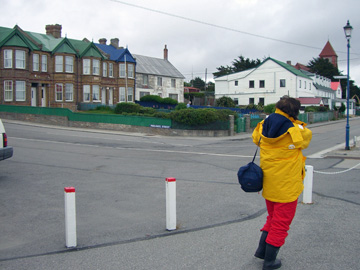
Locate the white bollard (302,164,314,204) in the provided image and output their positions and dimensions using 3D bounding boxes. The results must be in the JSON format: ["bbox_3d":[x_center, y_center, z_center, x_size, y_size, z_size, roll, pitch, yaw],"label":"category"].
[{"bbox_3d":[2.132,0.827,6.572,0.122,0.600,0.122,0,4,12],"label":"white bollard"}]

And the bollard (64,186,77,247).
[{"bbox_3d":[-1.249,0.955,4.556,0.104,0.665,0.104,-2,4,-26],"label":"bollard"}]

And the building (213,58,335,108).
[{"bbox_3d":[20.491,-9.759,80.722,14.790,8.320,30.000,2,4,31],"label":"building"}]

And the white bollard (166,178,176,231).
[{"bbox_3d":[-0.115,0.909,5.204,0.105,0.652,0.105,-2,4,-20],"label":"white bollard"}]

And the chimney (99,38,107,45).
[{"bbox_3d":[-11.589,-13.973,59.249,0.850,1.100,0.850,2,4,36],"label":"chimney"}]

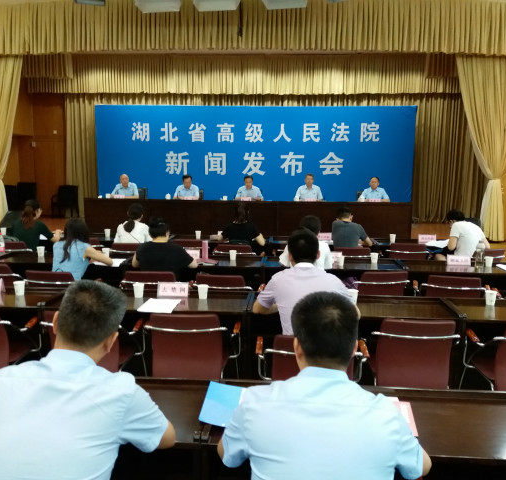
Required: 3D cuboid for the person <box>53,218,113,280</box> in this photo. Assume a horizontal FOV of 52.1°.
[{"bbox_3d":[-1.464,0.400,4.428,0.460,1.210,0.700,3,8,14],"label":"person"}]

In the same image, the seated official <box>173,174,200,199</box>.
[{"bbox_3d":[-1.318,-0.677,10.280,0.560,1.220,0.750,1,8,4],"label":"seated official"}]

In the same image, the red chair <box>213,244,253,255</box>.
[{"bbox_3d":[-0.169,0.434,5.593,0.570,0.850,0.580,1,8,6],"label":"red chair"}]

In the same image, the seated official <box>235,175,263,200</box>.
[{"bbox_3d":[-0.075,-0.583,9.728,0.540,1.240,0.750,1,7,3],"label":"seated official"}]

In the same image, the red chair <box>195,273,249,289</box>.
[{"bbox_3d":[-0.197,0.641,4.136,0.570,0.850,0.580,2,8,9],"label":"red chair"}]

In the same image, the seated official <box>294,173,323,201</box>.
[{"bbox_3d":[1.017,-0.581,9.455,0.530,1.225,0.750,1,8,2],"label":"seated official"}]

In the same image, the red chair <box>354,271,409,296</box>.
[{"bbox_3d":[1.018,0.621,4.422,0.550,0.800,0.560,0,8,-5],"label":"red chair"}]

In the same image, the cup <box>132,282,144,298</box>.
[{"bbox_3d":[-0.760,0.340,3.452,0.075,0.087,0.075,1,8,0],"label":"cup"}]

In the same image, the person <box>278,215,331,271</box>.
[{"bbox_3d":[0.453,0.414,4.360,0.500,1.240,0.720,1,8,3],"label":"person"}]

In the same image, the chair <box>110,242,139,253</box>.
[{"bbox_3d":[-1.310,0.429,5.970,0.570,0.860,0.600,1,7,3],"label":"chair"}]

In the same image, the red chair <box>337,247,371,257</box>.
[{"bbox_3d":[1.018,0.458,5.505,0.570,0.850,0.580,1,8,5],"label":"red chair"}]

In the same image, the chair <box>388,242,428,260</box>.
[{"bbox_3d":[1.765,0.411,5.994,0.550,0.800,0.560,2,8,12],"label":"chair"}]

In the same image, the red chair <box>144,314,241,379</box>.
[{"bbox_3d":[-0.345,0.770,3.164,0.550,0.810,0.570,1,8,4],"label":"red chair"}]

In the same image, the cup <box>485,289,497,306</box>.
[{"bbox_3d":[1.574,0.384,3.408,0.075,0.088,0.075,1,8,4],"label":"cup"}]

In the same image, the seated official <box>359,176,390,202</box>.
[{"bbox_3d":[2.346,-0.604,10.008,0.580,1.220,0.750,1,8,4],"label":"seated official"}]

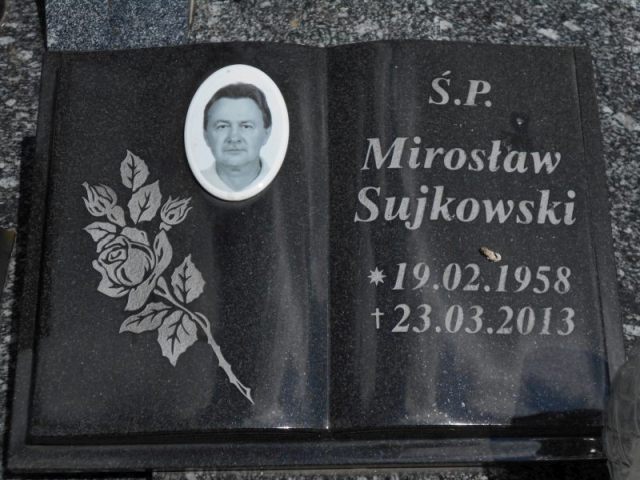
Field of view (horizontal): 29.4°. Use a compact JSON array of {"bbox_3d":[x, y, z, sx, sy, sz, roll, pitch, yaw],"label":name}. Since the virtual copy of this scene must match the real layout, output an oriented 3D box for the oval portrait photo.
[{"bbox_3d":[-0.080,-0.103,1.170,0.100,0.010,0.139,-1,71,0],"label":"oval portrait photo"}]

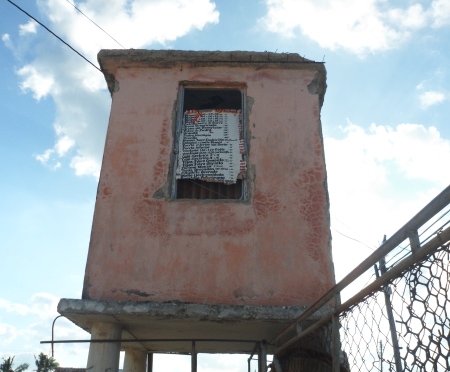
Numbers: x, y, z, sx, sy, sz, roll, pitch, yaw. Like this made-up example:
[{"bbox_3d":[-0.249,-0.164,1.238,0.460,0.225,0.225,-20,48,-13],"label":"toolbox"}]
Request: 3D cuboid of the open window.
[{"bbox_3d":[-0.125,-0.425,4.290,0.665,1.250,0.100,1,-24,1],"label":"open window"}]

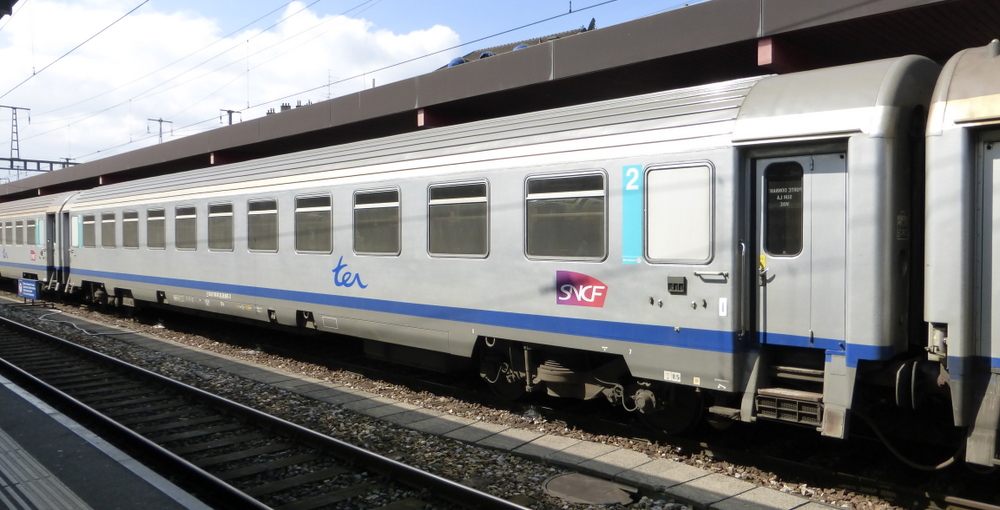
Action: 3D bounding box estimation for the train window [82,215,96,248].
[{"bbox_3d":[-12.429,-0.708,21.854,0.070,0.975,1.250,-1,2,-44],"label":"train window"}]

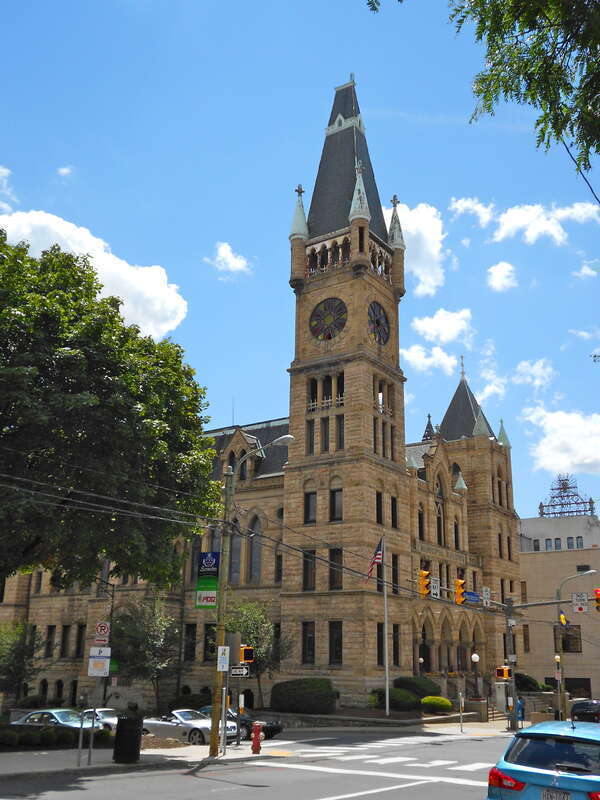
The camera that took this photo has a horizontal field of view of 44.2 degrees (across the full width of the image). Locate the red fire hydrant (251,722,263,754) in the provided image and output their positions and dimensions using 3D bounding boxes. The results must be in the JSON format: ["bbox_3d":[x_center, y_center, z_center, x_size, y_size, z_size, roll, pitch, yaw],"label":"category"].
[{"bbox_3d":[-1.097,8.737,19.109,0.330,0.770,0.360,1,-18,0],"label":"red fire hydrant"}]

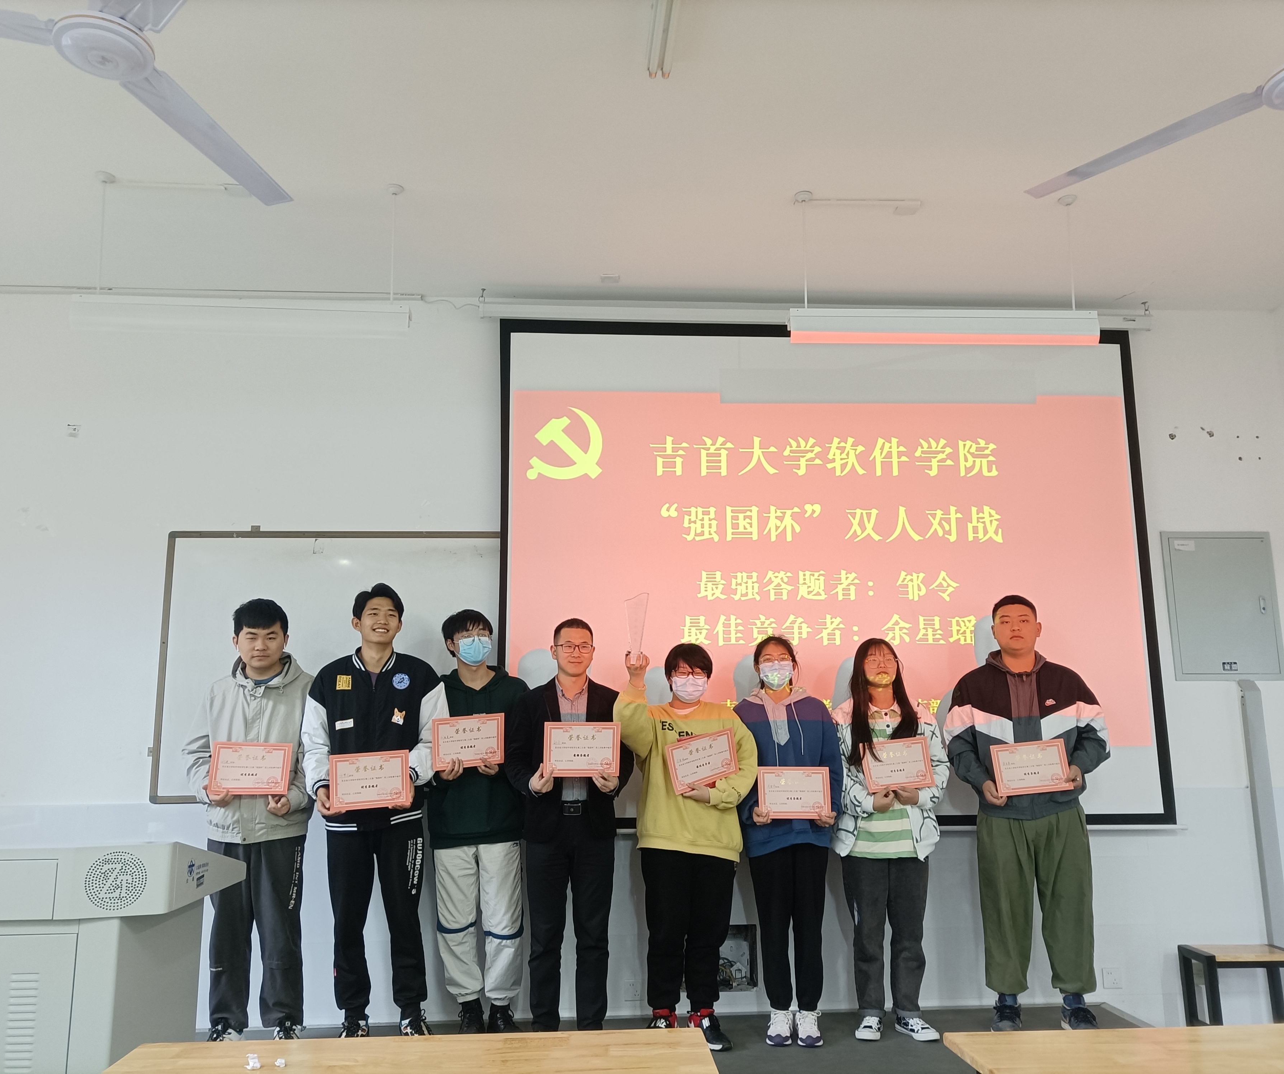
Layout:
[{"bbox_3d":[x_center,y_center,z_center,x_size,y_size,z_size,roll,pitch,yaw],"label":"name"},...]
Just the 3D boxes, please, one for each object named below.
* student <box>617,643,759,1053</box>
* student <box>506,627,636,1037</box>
[{"bbox_3d":[0.194,1.233,4.442,0.594,1.587,0.380,0,-11,-1],"label":"student"},{"bbox_3d":[-0.308,1.194,4.527,0.548,1.707,0.380,0,-11,-4],"label":"student"}]

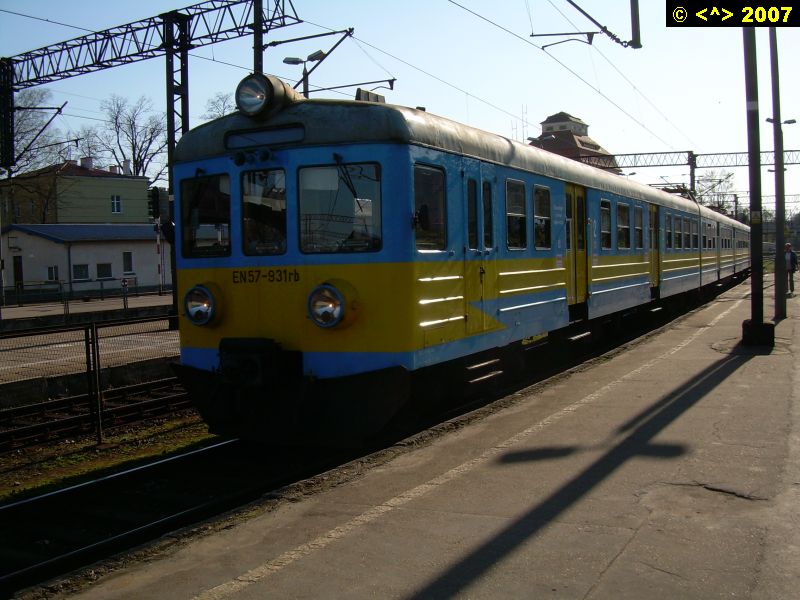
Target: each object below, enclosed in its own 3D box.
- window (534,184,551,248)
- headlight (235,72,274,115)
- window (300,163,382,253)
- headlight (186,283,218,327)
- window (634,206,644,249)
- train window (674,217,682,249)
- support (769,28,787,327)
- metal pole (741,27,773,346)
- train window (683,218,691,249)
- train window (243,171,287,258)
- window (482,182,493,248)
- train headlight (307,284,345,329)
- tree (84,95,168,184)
[{"bbox_3d":[1.987,-1.142,12.221,0.060,0.870,0.702,0,3,27],"label":"window"},{"bbox_3d":[-1.385,-2.002,8.689,0.430,0.430,0.320,0,3,26],"label":"headlight"},{"bbox_3d":[-0.580,-0.887,8.543,0.844,0.862,0.060,-1,3,16],"label":"window"},{"bbox_3d":[-2.045,0.054,9.169,0.430,0.430,0.180,0,3,27],"label":"headlight"},{"bbox_3d":[4.975,-1.496,18.249,0.060,0.885,0.888,0,3,27],"label":"window"},{"bbox_3d":[7.440,-1.797,23.452,0.060,0.910,1.200,0,3,26],"label":"train window"},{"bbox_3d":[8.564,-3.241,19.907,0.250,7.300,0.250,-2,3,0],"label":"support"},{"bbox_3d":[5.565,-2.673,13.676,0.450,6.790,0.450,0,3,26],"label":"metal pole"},{"bbox_3d":[8.149,-1.882,24.902,0.060,0.910,1.200,0,3,26],"label":"train window"},{"bbox_3d":[-1.371,-0.883,8.862,0.534,0.872,0.060,0,3,27],"label":"train window"},{"bbox_3d":[1.030,-0.989,10.308,0.060,0.771,0.265,0,3,27],"label":"window"},{"bbox_3d":[-0.690,0.055,8.478,0.430,0.430,0.180,0,3,27],"label":"train headlight"},{"bbox_3d":[-24.032,-9.427,79.160,8.200,17.233,8.000,-2,3,-17],"label":"tree"}]

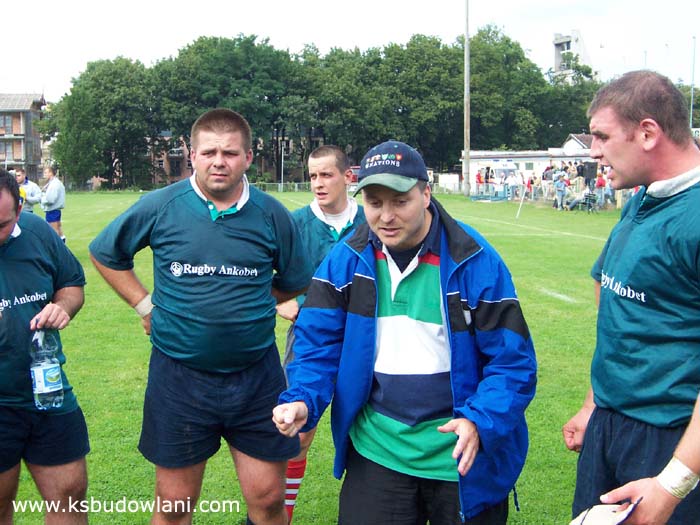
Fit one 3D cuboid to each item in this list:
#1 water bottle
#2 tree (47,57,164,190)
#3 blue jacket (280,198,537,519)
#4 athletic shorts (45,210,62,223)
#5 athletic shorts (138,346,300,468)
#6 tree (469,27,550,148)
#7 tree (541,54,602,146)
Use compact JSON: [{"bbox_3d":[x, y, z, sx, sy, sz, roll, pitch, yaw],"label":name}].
[{"bbox_3d":[-0.880,0.303,2.870,0.082,0.255,0.082,-8,5,-8],"label":"water bottle"},{"bbox_3d":[-23.591,-13.467,96.000,10.800,13.200,10.200,0,5,0],"label":"tree"},{"bbox_3d":[0.161,0.241,2.600,0.670,0.780,0.460,1,5,14],"label":"blue jacket"},{"bbox_3d":[-6.972,-1.117,23.300,0.330,0.360,0.400,-1,5,-13],"label":"athletic shorts"},{"bbox_3d":[-0.416,0.437,3.160,0.510,0.400,0.350,-1,5,-9],"label":"athletic shorts"},{"bbox_3d":[14.688,-14.360,93.000,8.600,15.400,8.600,0,5,0],"label":"tree"},{"bbox_3d":[21.683,-13.705,97.000,6.800,13.200,6.800,0,5,0],"label":"tree"}]

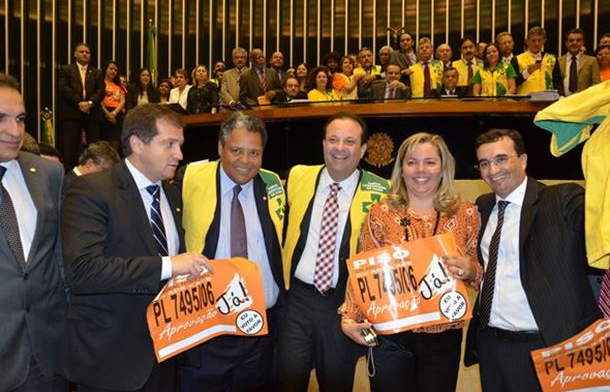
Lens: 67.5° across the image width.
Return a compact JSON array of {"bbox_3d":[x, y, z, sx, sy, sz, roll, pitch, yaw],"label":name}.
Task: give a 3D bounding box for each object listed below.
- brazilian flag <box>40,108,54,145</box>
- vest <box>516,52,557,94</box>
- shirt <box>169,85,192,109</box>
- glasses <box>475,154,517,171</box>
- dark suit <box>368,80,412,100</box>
[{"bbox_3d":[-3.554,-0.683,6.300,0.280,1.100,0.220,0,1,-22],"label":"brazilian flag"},{"bbox_3d":[2.206,-1.062,4.350,0.420,0.620,0.280,1,1,18],"label":"vest"},{"bbox_3d":[-1.521,-1.086,5.600,0.420,0.580,0.260,0,1,-9],"label":"shirt"},{"bbox_3d":[0.739,-0.127,1.723,0.135,0.042,0.138,-6,-7,-44],"label":"glasses"},{"bbox_3d":[0.879,-0.910,4.750,0.520,0.620,0.380,1,1,6],"label":"dark suit"}]

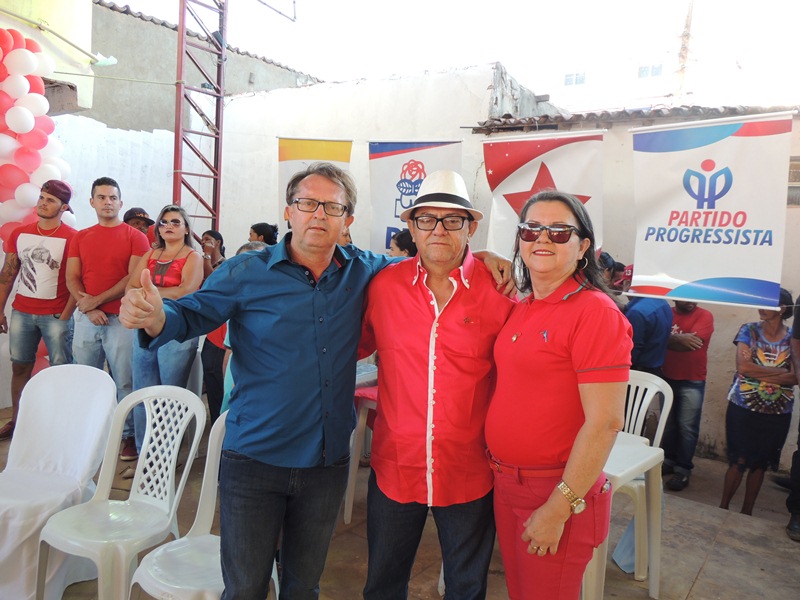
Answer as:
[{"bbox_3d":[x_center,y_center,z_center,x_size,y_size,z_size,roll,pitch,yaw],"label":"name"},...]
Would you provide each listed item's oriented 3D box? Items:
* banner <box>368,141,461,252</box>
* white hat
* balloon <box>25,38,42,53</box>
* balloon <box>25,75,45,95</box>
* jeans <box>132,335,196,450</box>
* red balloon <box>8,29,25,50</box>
[{"bbox_3d":[0.083,-0.769,5.431,0.900,1.120,0.040,6,4,34],"label":"banner"},{"bbox_3d":[0.120,-0.296,1.870,0.250,0.135,0.285,1,6,1],"label":"white hat"},{"bbox_3d":[-2.784,-1.855,4.850,0.220,0.230,0.220,-3,7,-30],"label":"balloon"},{"bbox_3d":[-2.701,-1.556,4.750,0.200,0.205,0.200,3,3,0],"label":"balloon"},{"bbox_3d":[-1.433,0.543,3.970,0.410,0.930,0.290,-1,7,-18],"label":"jeans"},{"bbox_3d":[-2.912,-1.915,4.850,0.220,0.230,0.220,-3,7,-30],"label":"red balloon"}]

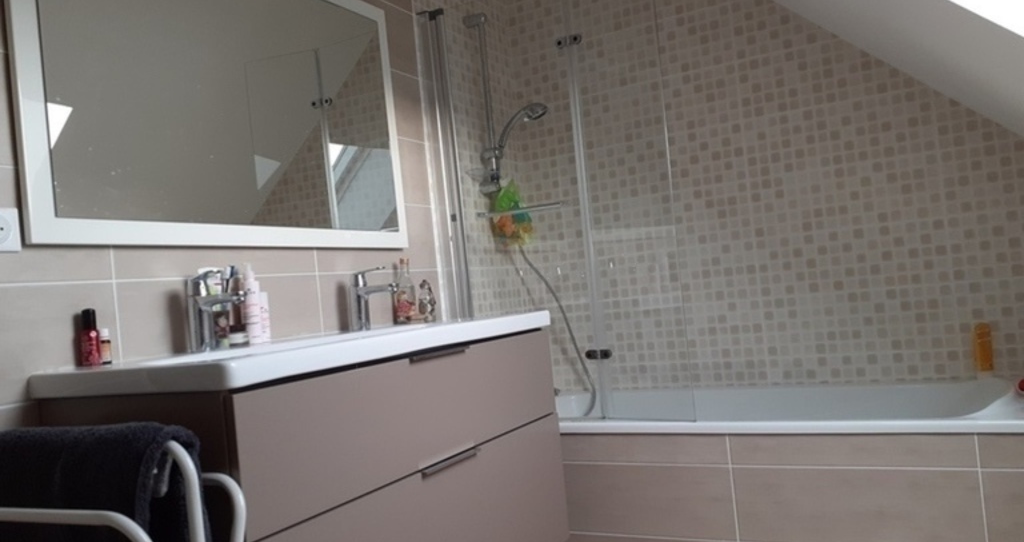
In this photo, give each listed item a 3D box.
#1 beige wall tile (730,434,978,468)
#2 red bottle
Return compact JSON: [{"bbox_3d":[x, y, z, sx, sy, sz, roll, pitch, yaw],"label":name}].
[{"bbox_3d":[0.866,0.467,2.074,0.593,0.085,0.013,-6,-2,27],"label":"beige wall tile"},{"bbox_3d":[-0.781,0.123,1.480,0.033,0.108,0.033,-6,-2,27],"label":"red bottle"}]

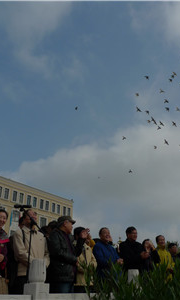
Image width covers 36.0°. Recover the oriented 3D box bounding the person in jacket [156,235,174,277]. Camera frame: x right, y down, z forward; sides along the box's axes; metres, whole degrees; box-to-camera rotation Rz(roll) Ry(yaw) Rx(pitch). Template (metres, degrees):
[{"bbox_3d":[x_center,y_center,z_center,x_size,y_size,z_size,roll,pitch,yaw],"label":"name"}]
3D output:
[{"bbox_3d":[1.500,2.550,5.470,0.400,1.700,0.560,-21,-34,35],"label":"person in jacket"}]

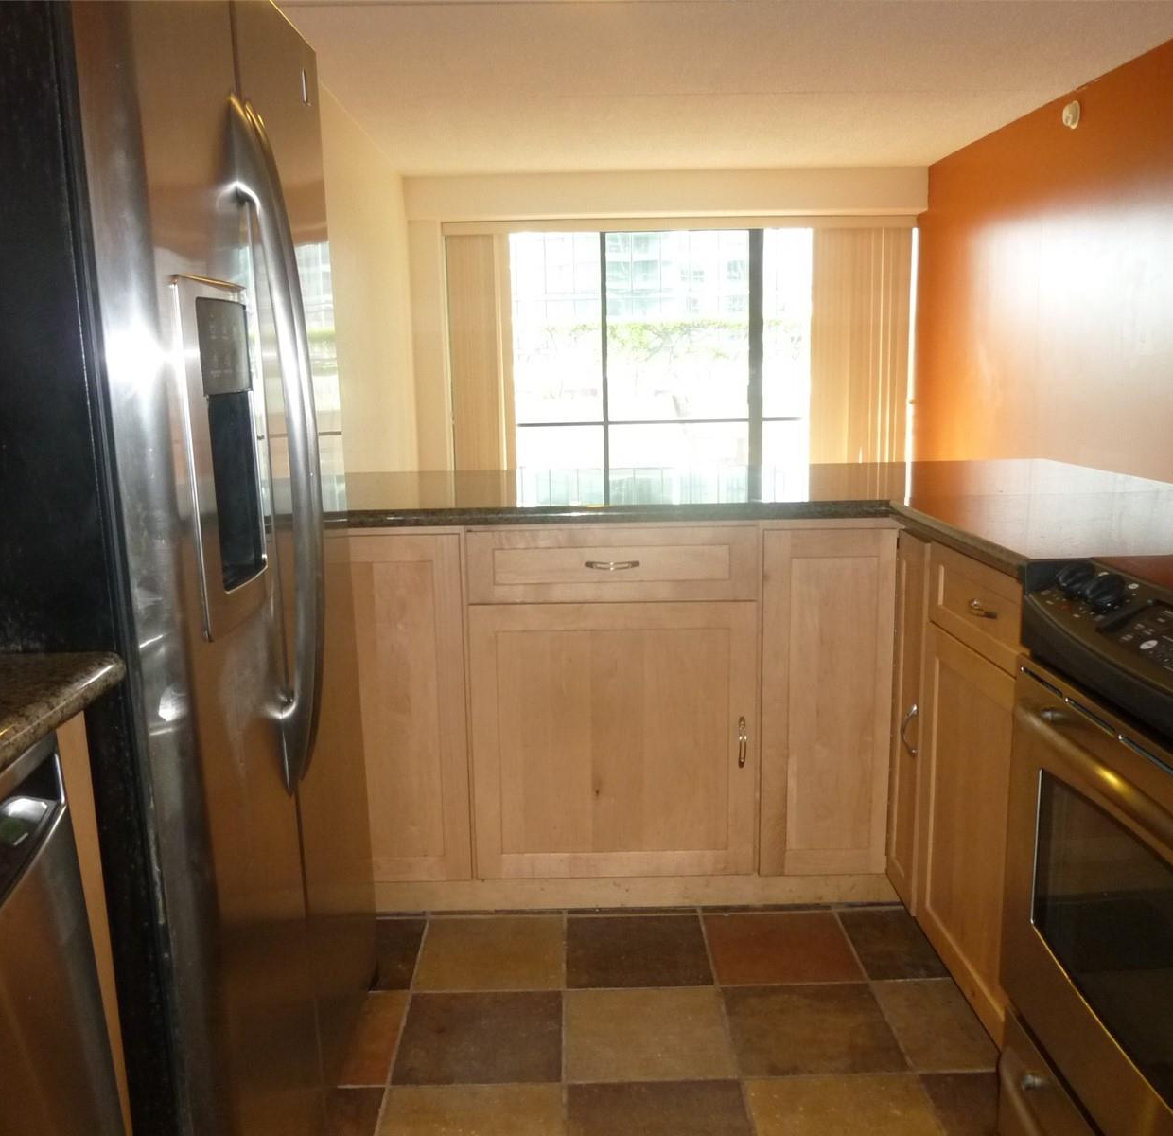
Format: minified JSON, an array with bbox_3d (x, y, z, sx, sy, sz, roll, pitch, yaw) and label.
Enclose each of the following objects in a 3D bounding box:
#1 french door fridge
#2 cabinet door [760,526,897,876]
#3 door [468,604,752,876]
[{"bbox_3d":[-0.754,0.062,1.556,0.720,1.750,0.910,-1,10,-1],"label":"french door fridge"},{"bbox_3d":[0.503,0.289,2.298,0.270,0.755,0.024,-1,11,-1],"label":"cabinet door"},{"bbox_3d":[0.062,0.388,2.432,0.627,0.634,0.030,-1,9,0],"label":"door"}]

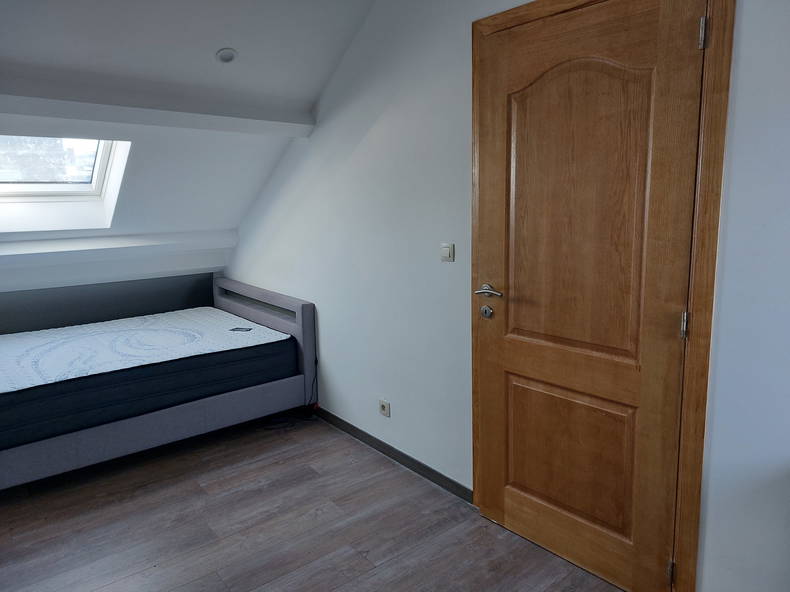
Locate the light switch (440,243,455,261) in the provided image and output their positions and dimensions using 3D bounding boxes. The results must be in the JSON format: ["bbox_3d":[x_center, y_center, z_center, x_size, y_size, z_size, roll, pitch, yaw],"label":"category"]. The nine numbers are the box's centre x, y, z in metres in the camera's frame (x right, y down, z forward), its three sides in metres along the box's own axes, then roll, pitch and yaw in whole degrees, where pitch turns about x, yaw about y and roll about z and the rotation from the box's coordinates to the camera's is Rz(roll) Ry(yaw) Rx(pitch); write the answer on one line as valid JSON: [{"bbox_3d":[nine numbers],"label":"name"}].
[{"bbox_3d":[0.242,-0.198,2.509,0.014,0.083,0.083,-8,11,-37],"label":"light switch"}]

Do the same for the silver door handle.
[{"bbox_3d":[0.393,-0.013,2.238,0.062,0.053,0.140,-9,12,-40],"label":"silver door handle"}]

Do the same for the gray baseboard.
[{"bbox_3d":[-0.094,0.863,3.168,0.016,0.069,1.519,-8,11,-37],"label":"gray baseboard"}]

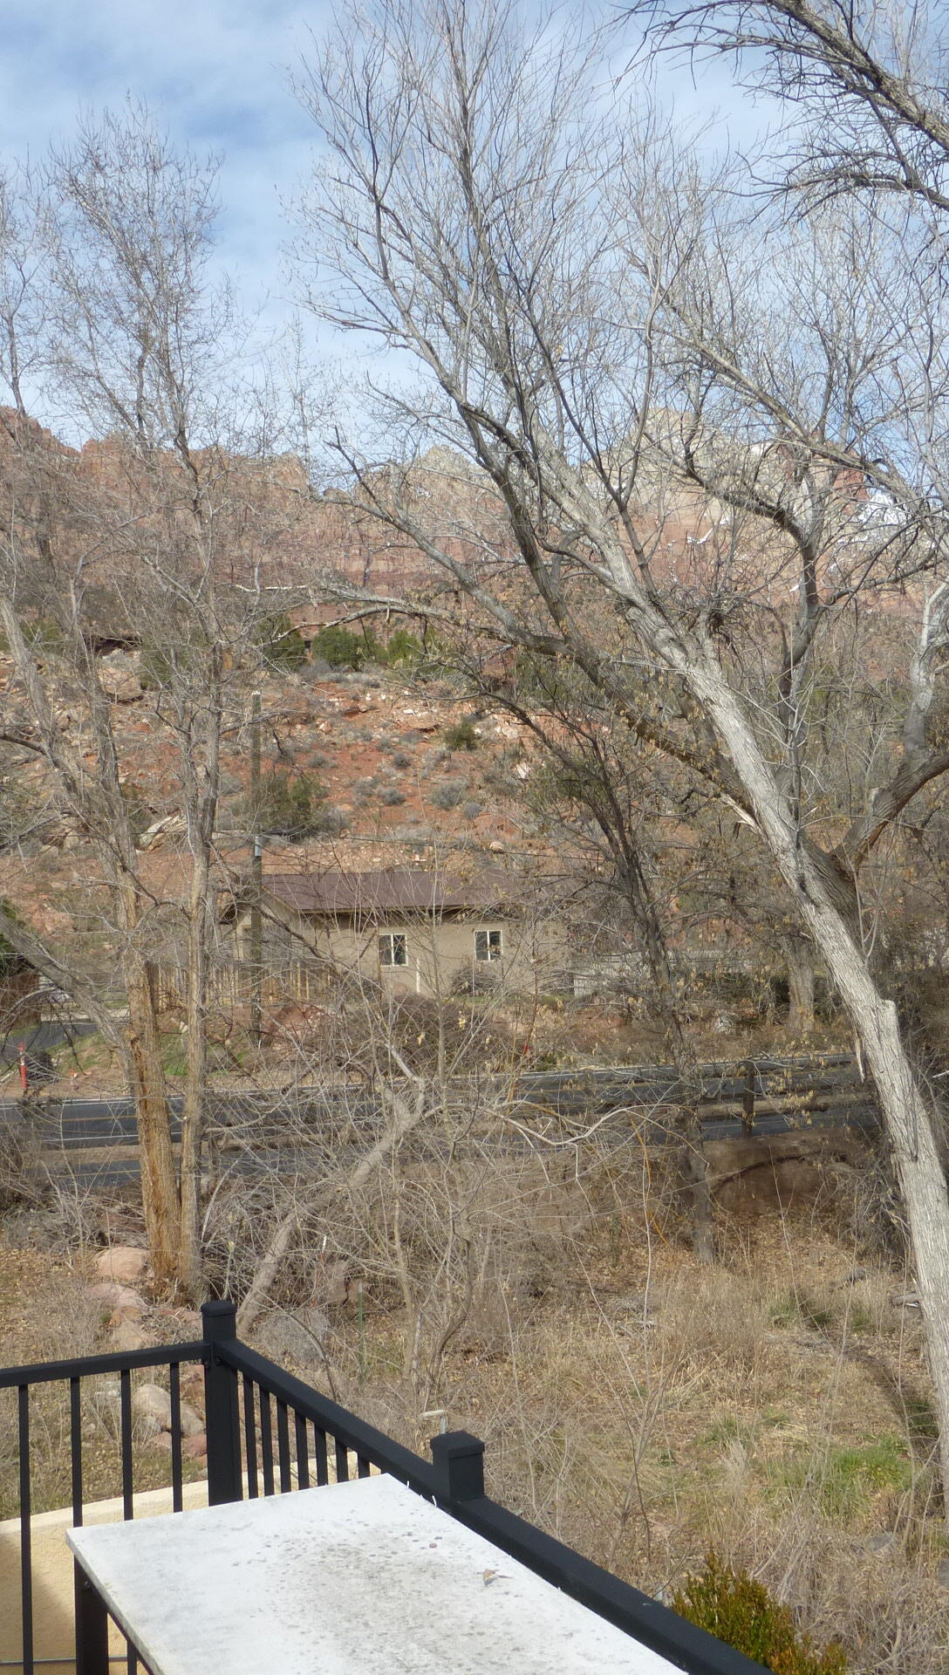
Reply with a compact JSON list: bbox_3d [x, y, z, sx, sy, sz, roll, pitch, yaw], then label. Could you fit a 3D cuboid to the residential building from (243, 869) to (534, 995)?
[{"bbox_3d":[-3.193,3.655,58.872,10.851,4.569,7.460,-1,-4,-30],"label":"residential building"}]

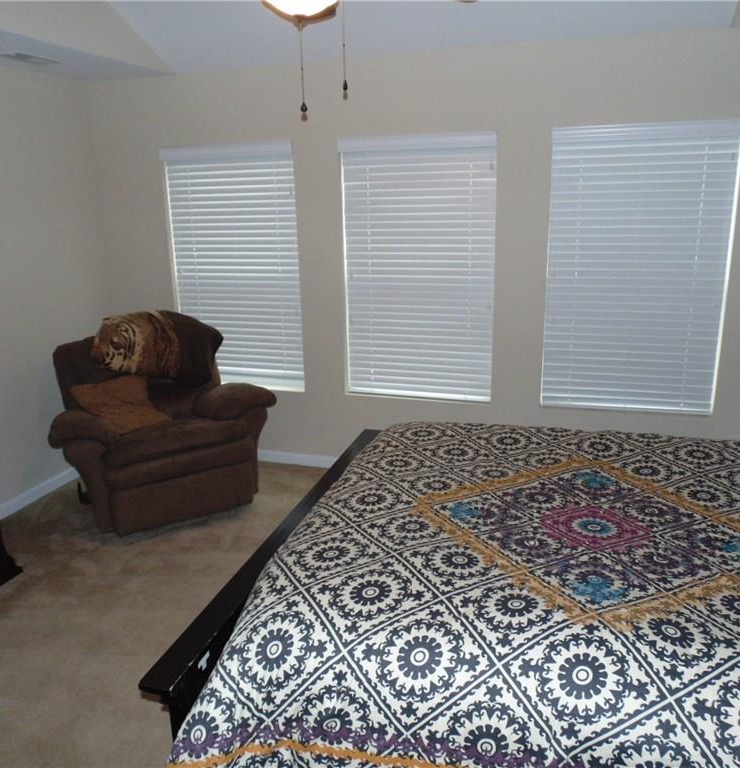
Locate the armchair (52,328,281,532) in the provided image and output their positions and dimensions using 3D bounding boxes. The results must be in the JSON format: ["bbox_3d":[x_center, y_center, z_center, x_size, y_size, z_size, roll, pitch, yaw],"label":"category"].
[{"bbox_3d":[-1.209,0.211,3.738,1.070,0.970,0.920,-10,17,-29],"label":"armchair"}]

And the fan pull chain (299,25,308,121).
[{"bbox_3d":[-0.204,-0.953,1.990,0.020,0.270,0.020,4,16,18],"label":"fan pull chain"}]

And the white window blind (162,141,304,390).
[{"bbox_3d":[-0.860,-0.707,4.114,0.900,1.510,0.070,4,16,18],"label":"white window blind"}]

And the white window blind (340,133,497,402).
[{"bbox_3d":[0.263,-0.632,3.753,0.900,1.500,0.070,4,16,18],"label":"white window blind"}]

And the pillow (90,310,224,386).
[{"bbox_3d":[-1.216,-0.213,3.757,0.700,0.350,0.210,-10,2,-29],"label":"pillow"}]

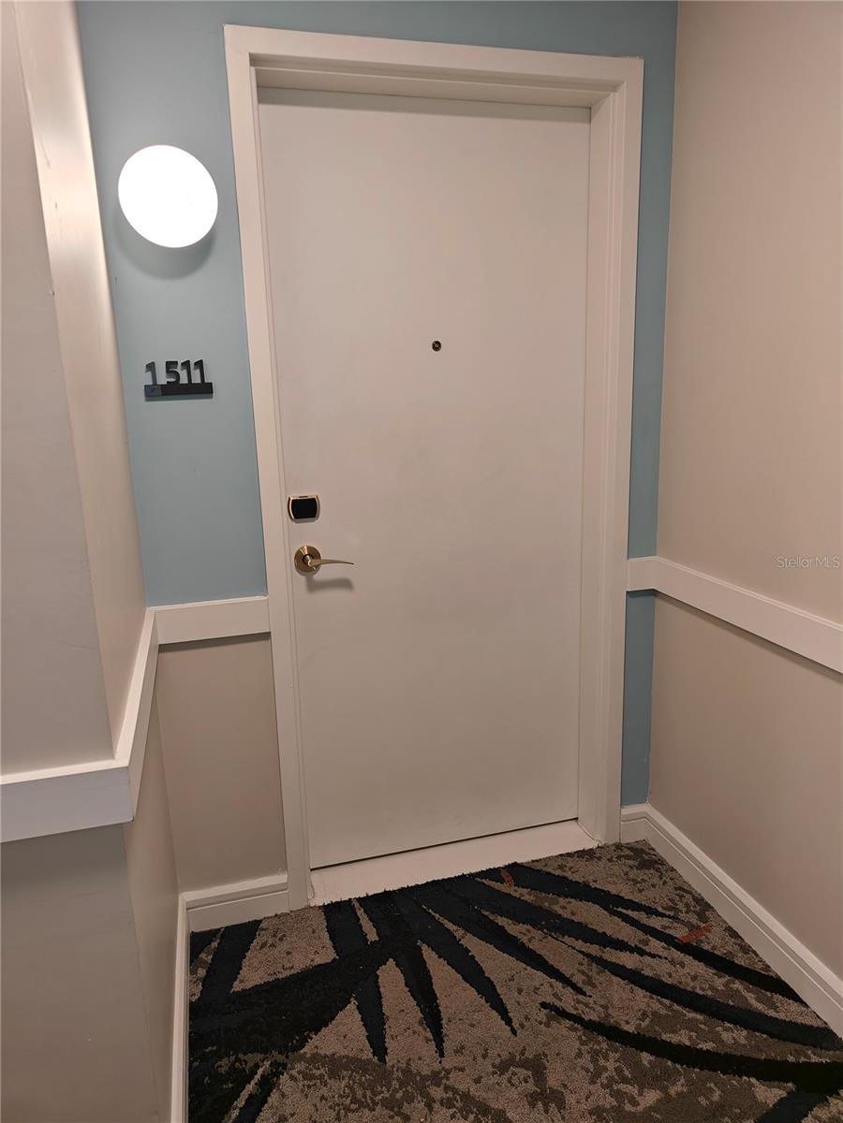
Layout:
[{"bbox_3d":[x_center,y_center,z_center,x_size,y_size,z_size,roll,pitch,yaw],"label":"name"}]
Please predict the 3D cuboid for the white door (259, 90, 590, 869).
[{"bbox_3d":[0.050,-0.154,2.215,0.908,2.114,0.047,-5,13,-15],"label":"white door"}]

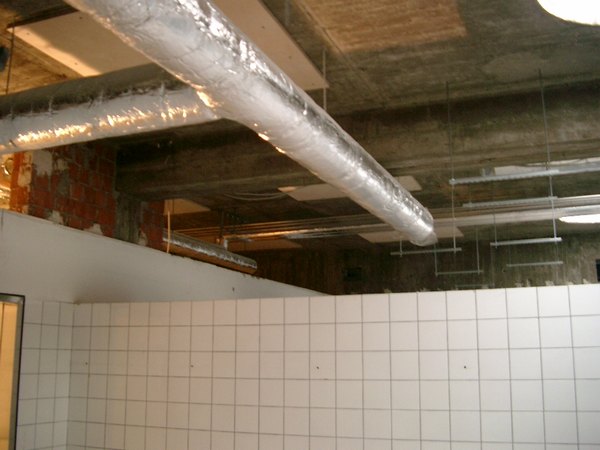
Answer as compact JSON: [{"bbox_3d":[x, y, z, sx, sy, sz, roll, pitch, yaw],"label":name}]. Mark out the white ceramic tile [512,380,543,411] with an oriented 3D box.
[{"bbox_3d":[1.094,0.821,3.091,0.150,0.150,0.010,-5,-13,21],"label":"white ceramic tile"}]

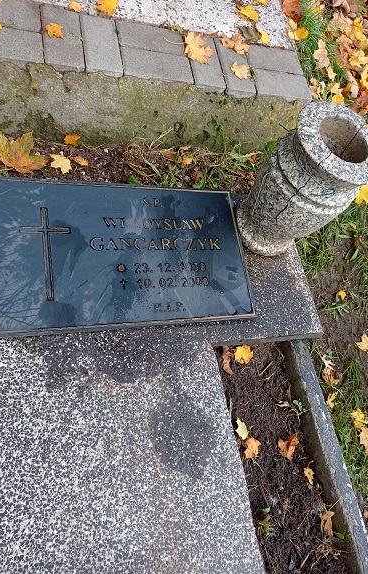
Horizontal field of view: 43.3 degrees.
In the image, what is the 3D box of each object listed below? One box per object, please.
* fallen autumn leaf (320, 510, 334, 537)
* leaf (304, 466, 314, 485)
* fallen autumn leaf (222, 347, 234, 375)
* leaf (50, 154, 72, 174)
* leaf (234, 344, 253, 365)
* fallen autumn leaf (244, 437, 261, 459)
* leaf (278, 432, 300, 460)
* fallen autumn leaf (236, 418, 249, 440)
[{"bbox_3d":[0.350,0.573,1.121,0.042,0.020,0.053,10,62,-17],"label":"fallen autumn leaf"},{"bbox_3d":[0.321,0.476,1.172,0.027,0.010,0.043,-14,71,-26],"label":"leaf"},{"bbox_3d":[0.119,0.196,1.232,0.034,0.018,0.077,-1,66,-22],"label":"fallen autumn leaf"},{"bbox_3d":[-0.352,-0.348,1.330,0.065,0.012,0.062,5,64,-19],"label":"leaf"},{"bbox_3d":[0.163,0.183,1.261,0.059,0.012,0.058,13,61,-15],"label":"leaf"},{"bbox_3d":[0.170,0.399,1.150,0.051,0.012,0.046,1,65,-21],"label":"fallen autumn leaf"},{"bbox_3d":[0.272,0.405,1.177,0.060,0.022,0.064,10,62,-17],"label":"leaf"},{"bbox_3d":[0.144,0.356,1.163,0.031,0.010,0.054,-11,70,-25],"label":"fallen autumn leaf"}]

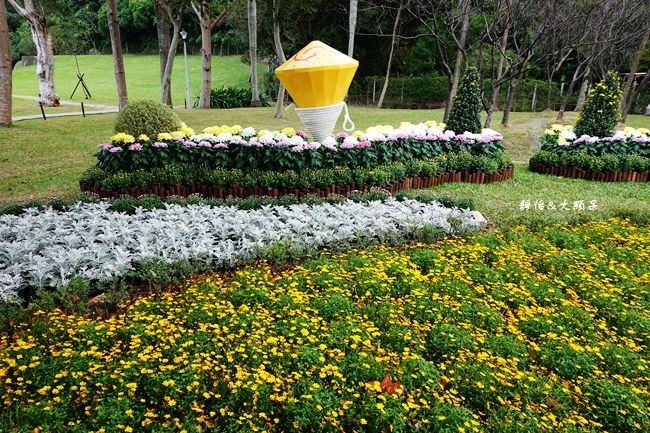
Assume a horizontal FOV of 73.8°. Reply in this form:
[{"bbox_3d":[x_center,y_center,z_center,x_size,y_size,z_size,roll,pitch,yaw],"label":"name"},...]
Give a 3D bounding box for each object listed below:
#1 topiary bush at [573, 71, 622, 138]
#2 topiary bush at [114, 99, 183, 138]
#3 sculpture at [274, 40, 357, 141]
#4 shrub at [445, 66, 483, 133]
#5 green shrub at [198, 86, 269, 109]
[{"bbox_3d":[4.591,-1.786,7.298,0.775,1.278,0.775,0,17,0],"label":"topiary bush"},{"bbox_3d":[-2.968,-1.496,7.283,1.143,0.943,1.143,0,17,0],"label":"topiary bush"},{"bbox_3d":[-0.133,-1.855,6.753,1.310,1.652,1.310,-4,17,1],"label":"sculpture"},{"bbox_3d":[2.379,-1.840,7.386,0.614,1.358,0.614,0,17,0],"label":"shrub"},{"bbox_3d":[-4.178,-5.430,19.779,3.379,0.969,1.700,0,17,0],"label":"green shrub"}]

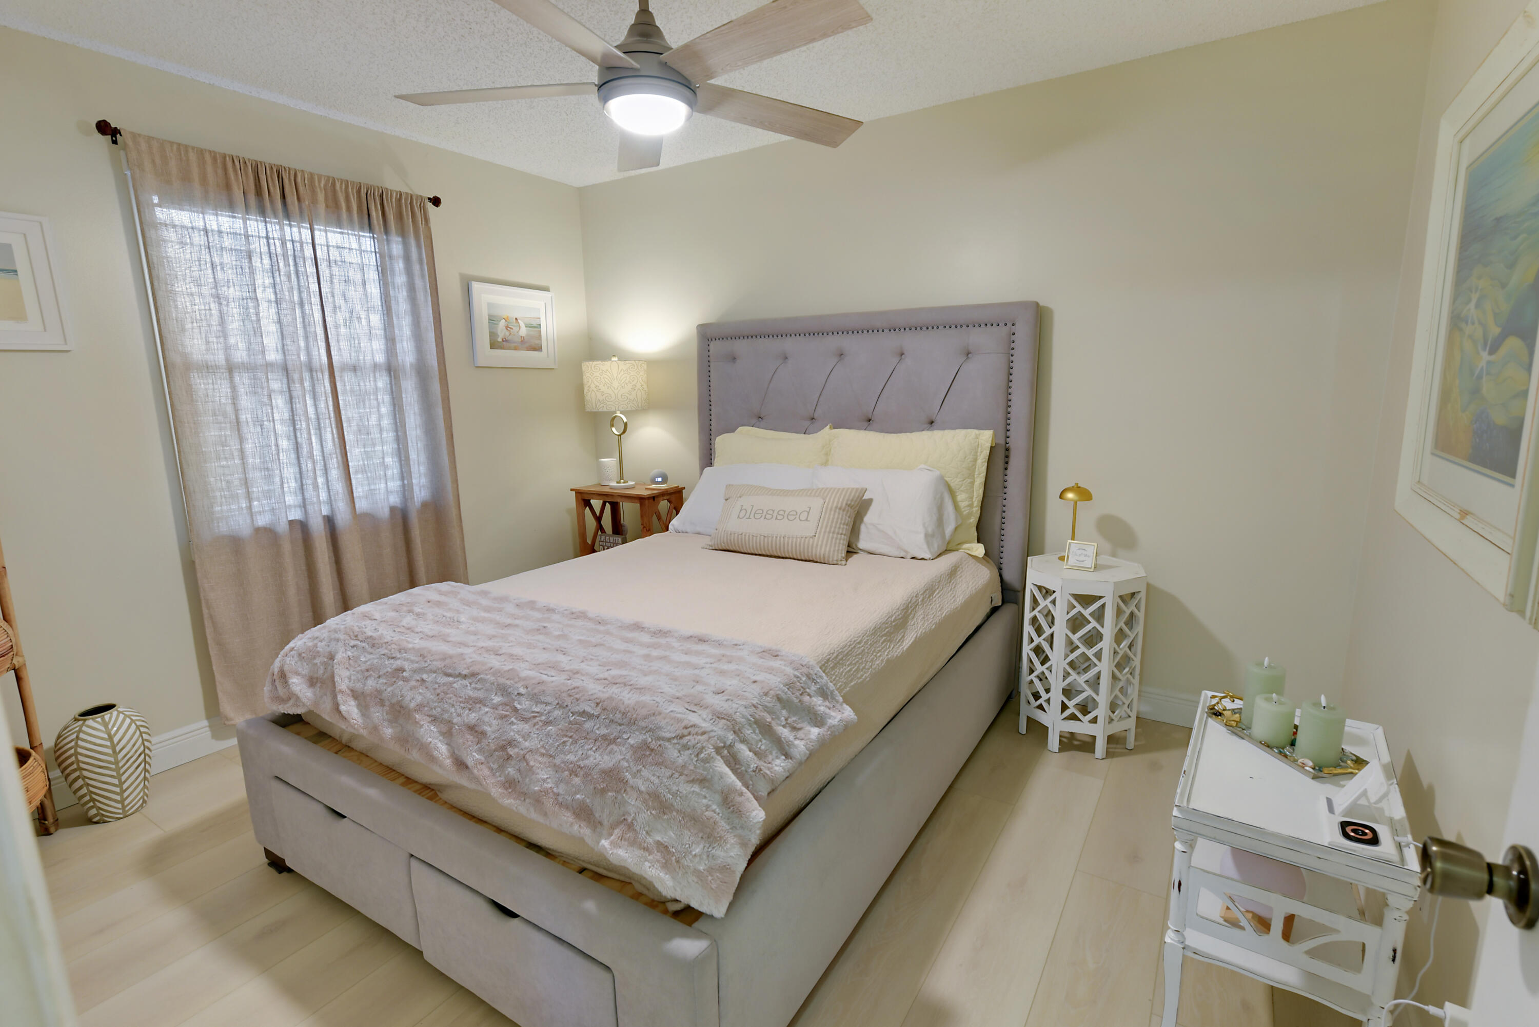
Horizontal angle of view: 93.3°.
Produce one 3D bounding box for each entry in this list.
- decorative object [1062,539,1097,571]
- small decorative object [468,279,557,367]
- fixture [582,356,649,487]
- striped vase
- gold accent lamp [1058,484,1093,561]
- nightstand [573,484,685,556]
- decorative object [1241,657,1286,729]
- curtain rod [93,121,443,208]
[{"bbox_3d":[1.138,0.157,2.650,0.102,0.101,0.020,7,0,39],"label":"decorative object"},{"bbox_3d":[-1.309,-0.955,3.744,0.028,0.401,0.520,5,12,32],"label":"small decorative object"},{"bbox_3d":[-0.810,-0.489,3.913,0.335,0.705,0.335,-1,10,0],"label":"fixture"},{"bbox_3d":[-2.154,0.808,2.366,0.238,0.353,0.238,5,12,32],"label":"striped vase"},{"bbox_3d":[1.162,0.031,2.769,0.117,0.296,0.117,5,12,32],"label":"gold accent lamp"},{"bbox_3d":[-0.751,0.257,3.997,0.550,0.793,0.320,5,12,32],"label":"nightstand"},{"bbox_3d":[1.158,0.417,1.705,0.077,0.158,0.077,5,12,32],"label":"decorative object"},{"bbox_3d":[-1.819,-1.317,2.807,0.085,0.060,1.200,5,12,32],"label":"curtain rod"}]

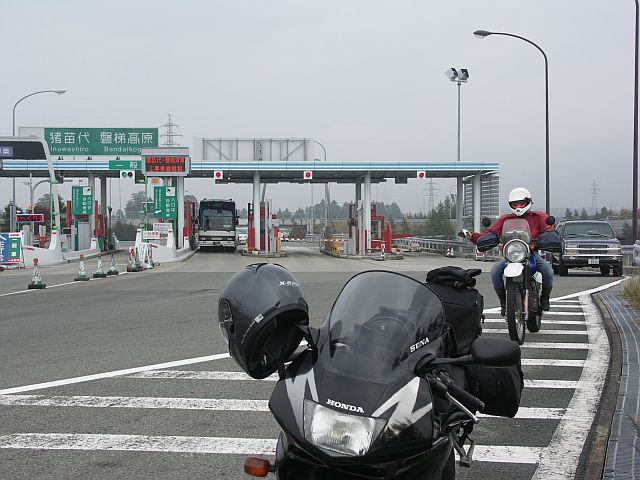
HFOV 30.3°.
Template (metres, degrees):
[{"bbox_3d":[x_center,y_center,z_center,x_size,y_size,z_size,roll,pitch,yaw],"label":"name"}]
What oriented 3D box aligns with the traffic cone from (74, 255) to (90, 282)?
[{"bbox_3d":[-6.425,0.748,32.000,0.400,0.700,0.400,0,0,-6],"label":"traffic cone"}]

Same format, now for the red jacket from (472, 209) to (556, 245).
[{"bbox_3d":[2.128,-0.039,13.050,0.900,0.560,0.500,0,0,14],"label":"red jacket"}]

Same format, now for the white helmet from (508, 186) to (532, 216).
[{"bbox_3d":[2.207,-0.416,13.050,0.250,0.290,0.340,0,0,18],"label":"white helmet"}]

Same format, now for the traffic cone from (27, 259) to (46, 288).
[{"bbox_3d":[-6.608,0.786,27.600,0.410,0.705,0.410,0,0,-6],"label":"traffic cone"}]

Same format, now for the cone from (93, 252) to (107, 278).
[{"bbox_3d":[-6.337,0.726,34.100,0.400,0.705,0.400,0,0,-6],"label":"cone"}]

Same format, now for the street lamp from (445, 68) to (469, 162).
[{"bbox_3d":[9.473,-5.578,82.000,1.100,12.600,1.300,0,1,-37],"label":"street lamp"}]

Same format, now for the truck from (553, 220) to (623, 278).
[{"bbox_3d":[8.060,0.220,36.200,1.820,1.670,4.600,0,0,6],"label":"truck"}]

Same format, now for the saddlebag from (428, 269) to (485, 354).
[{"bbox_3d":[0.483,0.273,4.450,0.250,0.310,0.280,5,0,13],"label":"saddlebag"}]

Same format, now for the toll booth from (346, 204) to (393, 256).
[{"bbox_3d":[2.925,-0.587,69.500,2.200,2.950,2.600,0,0,-5],"label":"toll booth"}]

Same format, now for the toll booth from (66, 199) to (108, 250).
[{"bbox_3d":[-13.303,-0.742,67.500,2.100,2.950,2.600,0,0,-5],"label":"toll booth"}]

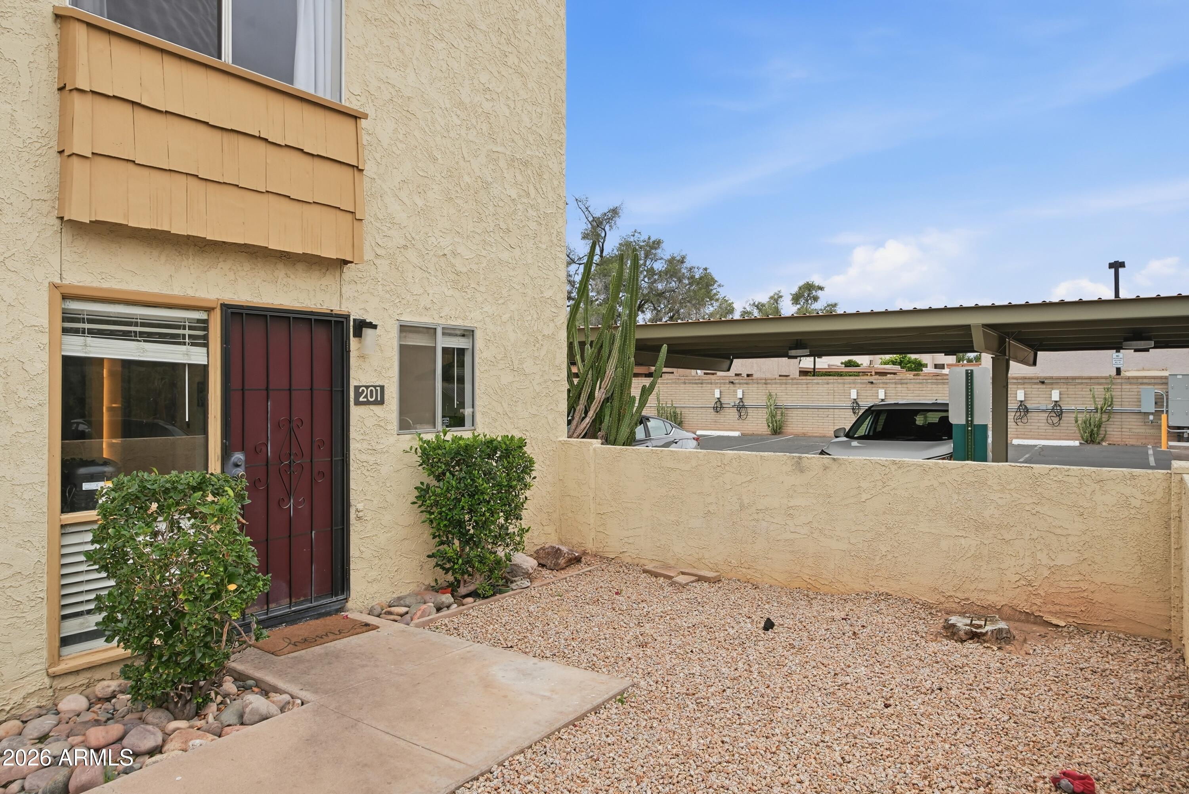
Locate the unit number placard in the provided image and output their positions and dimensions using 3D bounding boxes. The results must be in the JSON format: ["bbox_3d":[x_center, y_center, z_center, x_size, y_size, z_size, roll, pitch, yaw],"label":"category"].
[{"bbox_3d":[-1.711,-0.013,5.791,0.020,0.148,0.277,0,0,36],"label":"unit number placard"}]

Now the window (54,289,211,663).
[{"bbox_3d":[-2.697,0.431,4.520,0.090,1.998,0.825,0,0,36],"label":"window"}]

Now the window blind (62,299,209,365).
[{"bbox_3d":[-2.732,-0.383,4.574,0.060,0.350,0.817,0,0,36],"label":"window blind"}]

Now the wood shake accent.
[{"bbox_3d":[-2.278,-1.502,4.791,0.250,1.128,1.848,0,0,36],"label":"wood shake accent"}]

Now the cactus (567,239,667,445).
[{"bbox_3d":[0.161,-0.040,8.500,1.100,3.350,1.000,0,0,36],"label":"cactus"}]

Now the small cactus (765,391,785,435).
[{"bbox_3d":[6.998,0.642,29.509,0.680,1.650,0.550,0,0,36],"label":"small cactus"}]

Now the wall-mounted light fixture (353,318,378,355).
[{"bbox_3d":[-1.694,-0.453,5.669,0.180,0.265,0.115,0,0,36],"label":"wall-mounted light fixture"}]

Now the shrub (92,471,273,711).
[{"bbox_3d":[-2.221,1.050,4.060,0.680,1.260,0.800,0,0,36],"label":"shrub"}]

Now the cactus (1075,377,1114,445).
[{"bbox_3d":[15.193,0.416,23.100,1.000,2.070,0.800,0,0,36],"label":"cactus"}]

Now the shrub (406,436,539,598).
[{"bbox_3d":[-0.983,0.945,6.070,0.720,1.290,0.800,0,0,36],"label":"shrub"}]

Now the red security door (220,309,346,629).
[{"bbox_3d":[-2.095,0.444,5.246,0.070,2.117,0.955,0,0,36],"label":"red security door"}]

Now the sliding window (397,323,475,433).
[{"bbox_3d":[-1.301,-0.154,6.339,0.070,0.888,0.854,0,0,36],"label":"sliding window"}]

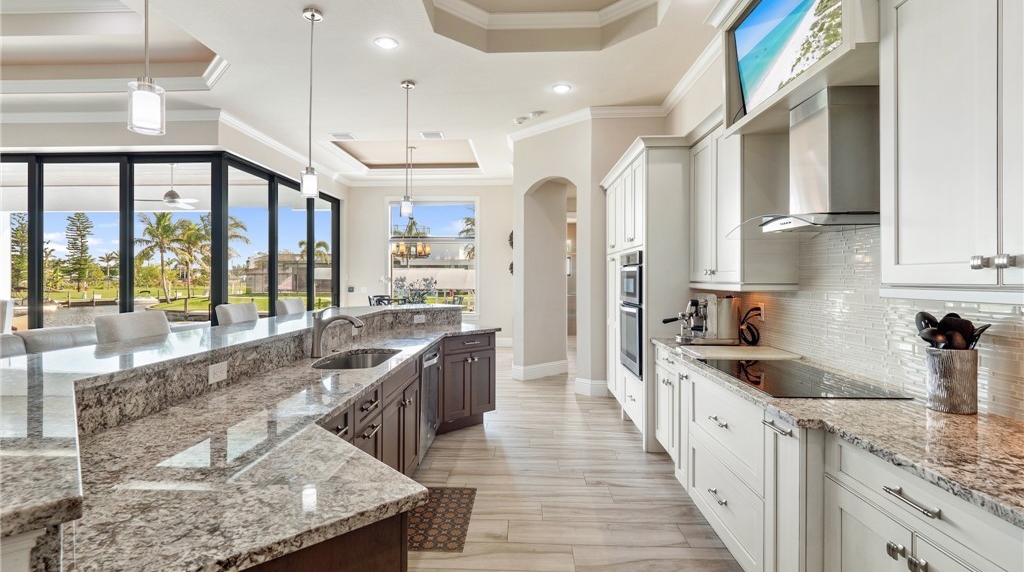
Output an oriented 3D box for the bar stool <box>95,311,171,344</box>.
[{"bbox_3d":[-1.997,0.750,2.803,0.540,1.170,0.460,0,1,2],"label":"bar stool"}]

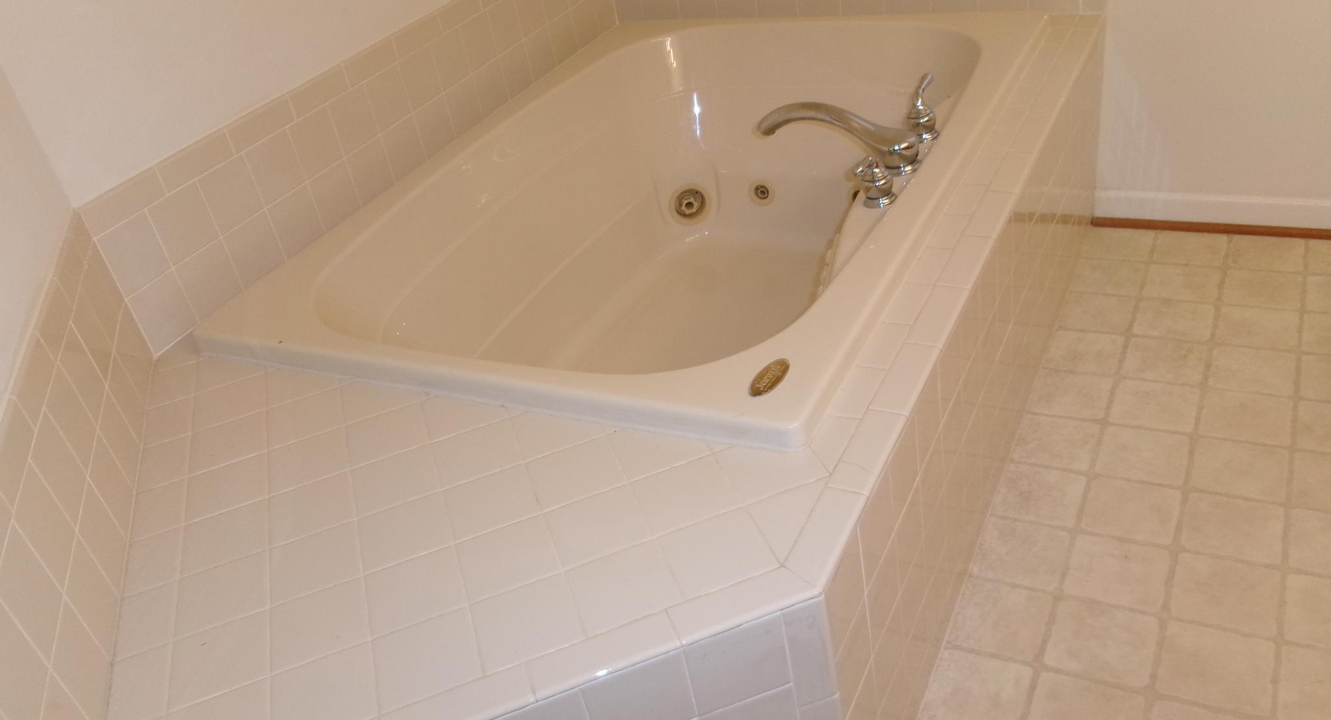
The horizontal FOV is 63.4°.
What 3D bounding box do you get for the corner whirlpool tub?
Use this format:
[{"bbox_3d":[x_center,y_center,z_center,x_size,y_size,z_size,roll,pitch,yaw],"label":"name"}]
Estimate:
[{"bbox_3d":[0.061,-0.213,2.238,1.116,0.486,1.533,8,38,28],"label":"corner whirlpool tub"}]

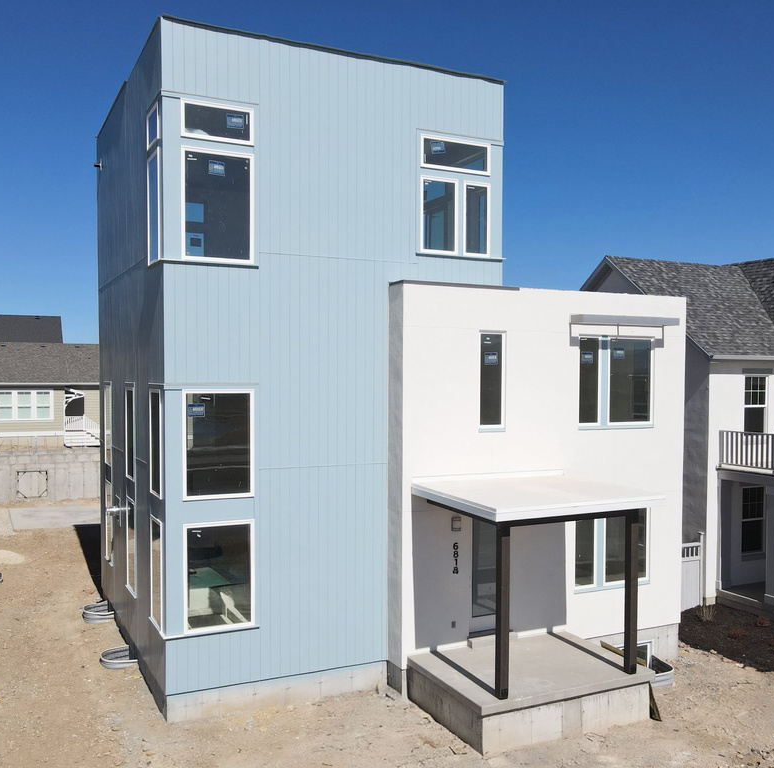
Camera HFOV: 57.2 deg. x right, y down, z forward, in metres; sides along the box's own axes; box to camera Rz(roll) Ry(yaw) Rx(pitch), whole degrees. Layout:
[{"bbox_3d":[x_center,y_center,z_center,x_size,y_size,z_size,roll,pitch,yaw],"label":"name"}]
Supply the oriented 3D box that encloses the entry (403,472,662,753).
[{"bbox_3d":[2.440,3.660,12.200,3.350,3.720,2.350,-1,2,-27],"label":"entry"}]

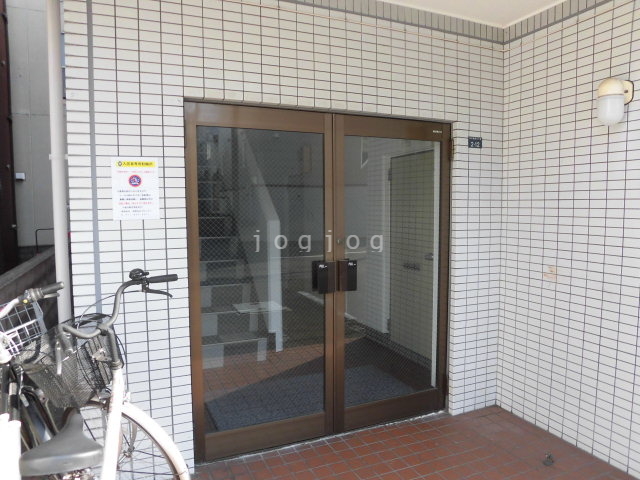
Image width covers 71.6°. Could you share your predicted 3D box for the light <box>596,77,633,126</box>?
[{"bbox_3d":[1.463,-0.687,2.213,0.148,0.234,0.122,-2,4,-23],"label":"light"}]

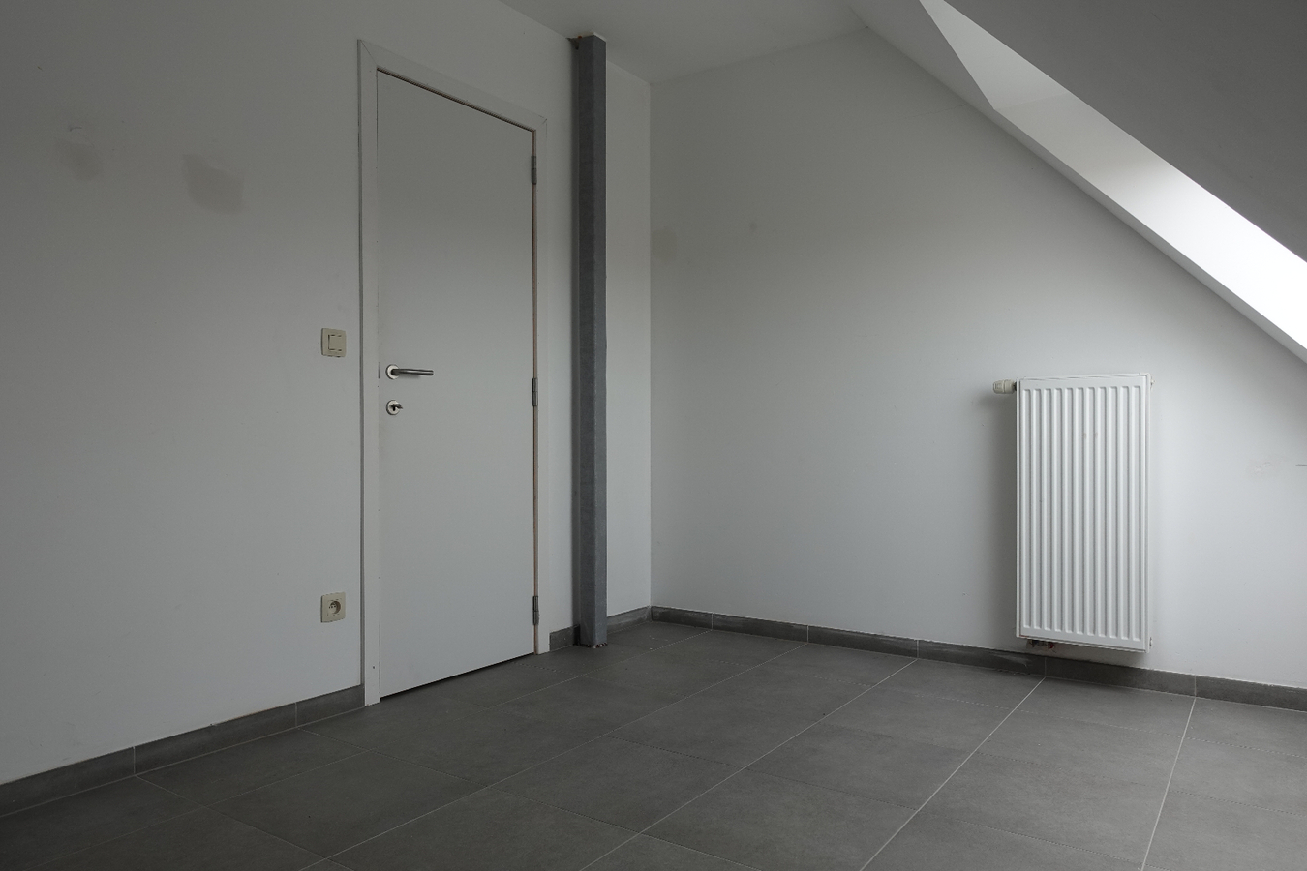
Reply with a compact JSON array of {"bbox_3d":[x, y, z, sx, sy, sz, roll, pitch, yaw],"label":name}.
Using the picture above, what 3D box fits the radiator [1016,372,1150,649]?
[{"bbox_3d":[1.442,0.250,2.929,0.397,0.892,0.092,-1,0,35],"label":"radiator"}]

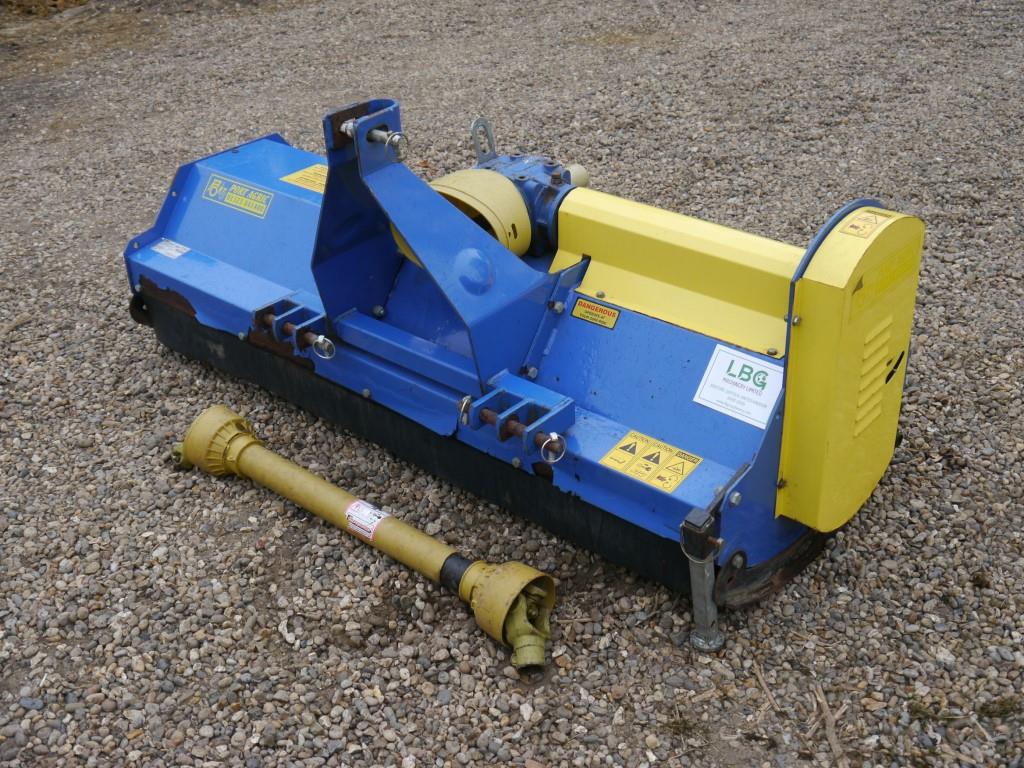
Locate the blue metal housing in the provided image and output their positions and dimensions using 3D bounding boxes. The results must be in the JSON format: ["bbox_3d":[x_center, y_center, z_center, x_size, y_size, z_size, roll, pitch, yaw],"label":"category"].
[{"bbox_3d":[-0.125,-0.334,2.933,1.949,0.844,0.704,22,37,37],"label":"blue metal housing"}]

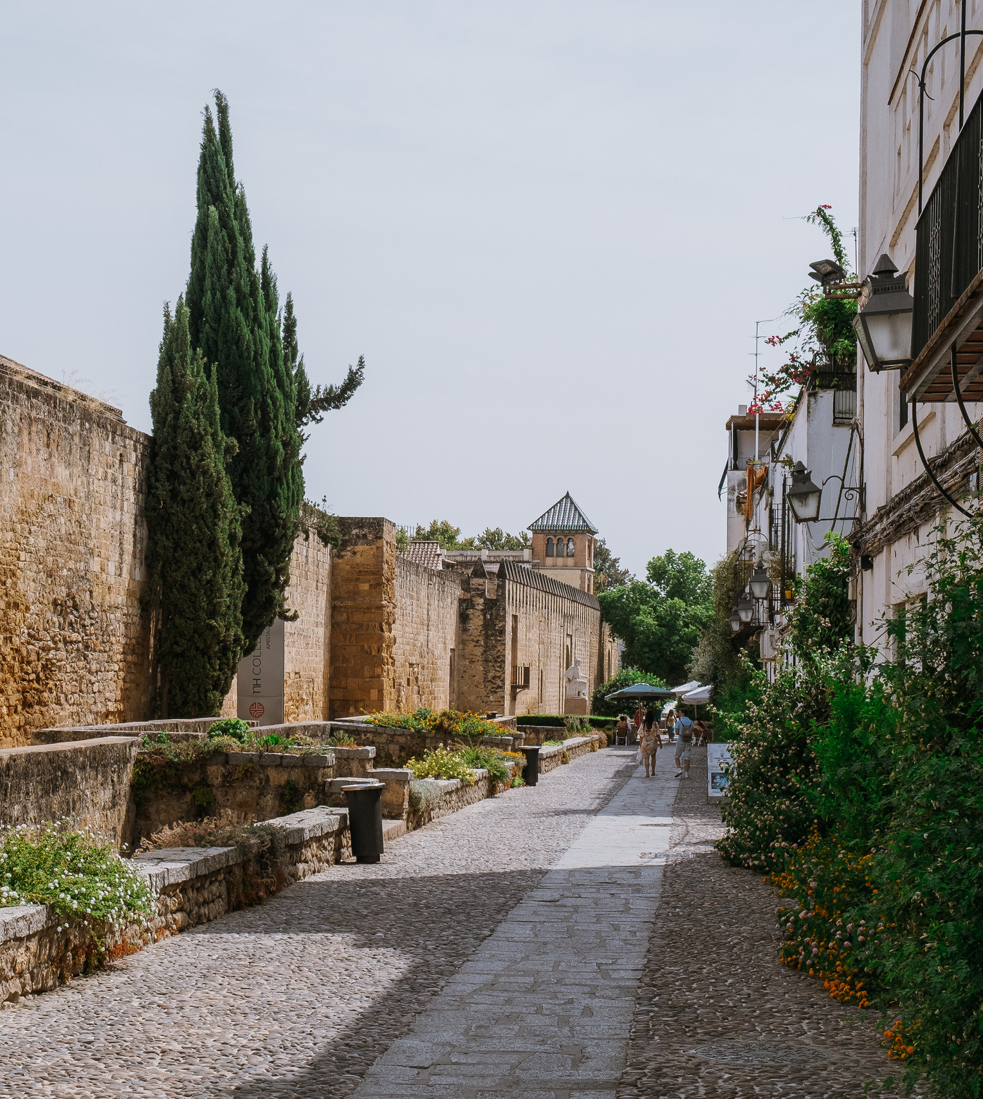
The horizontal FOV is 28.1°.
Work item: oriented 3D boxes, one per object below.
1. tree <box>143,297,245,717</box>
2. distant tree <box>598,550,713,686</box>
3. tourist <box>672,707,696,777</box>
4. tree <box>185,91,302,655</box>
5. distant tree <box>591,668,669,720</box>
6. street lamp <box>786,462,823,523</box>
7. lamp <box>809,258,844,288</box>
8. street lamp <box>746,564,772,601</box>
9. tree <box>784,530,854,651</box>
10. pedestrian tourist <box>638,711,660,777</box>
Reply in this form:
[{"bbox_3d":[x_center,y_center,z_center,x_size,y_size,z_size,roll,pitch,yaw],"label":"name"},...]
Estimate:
[{"bbox_3d":[-5.830,-0.730,38.500,1.900,8.329,1.950,1,-3,6],"label":"tree"},{"bbox_3d":[9.841,5.534,118.000,7.200,10.990,7.600,1,-3,6],"label":"distant tree"},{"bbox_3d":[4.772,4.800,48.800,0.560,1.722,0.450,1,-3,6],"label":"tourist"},{"bbox_3d":[-5.288,-3.061,42.000,2.400,13.396,2.500,1,-3,6],"label":"tree"},{"bbox_3d":[6.742,7.420,95.000,3.500,3.477,4.000,1,-3,6],"label":"distant tree"},{"bbox_3d":[3.854,-0.704,24.200,0.440,0.759,0.440,1,-3,6],"label":"street lamp"},{"bbox_3d":[4.192,-3.457,24.600,0.330,0.354,0.400,3,-3,-31],"label":"lamp"},{"bbox_3d":[5.520,0.647,40.400,0.440,0.766,0.440,1,-3,6],"label":"street lamp"},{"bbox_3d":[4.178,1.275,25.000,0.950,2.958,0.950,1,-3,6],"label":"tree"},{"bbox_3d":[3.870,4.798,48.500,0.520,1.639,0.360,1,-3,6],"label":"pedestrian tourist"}]

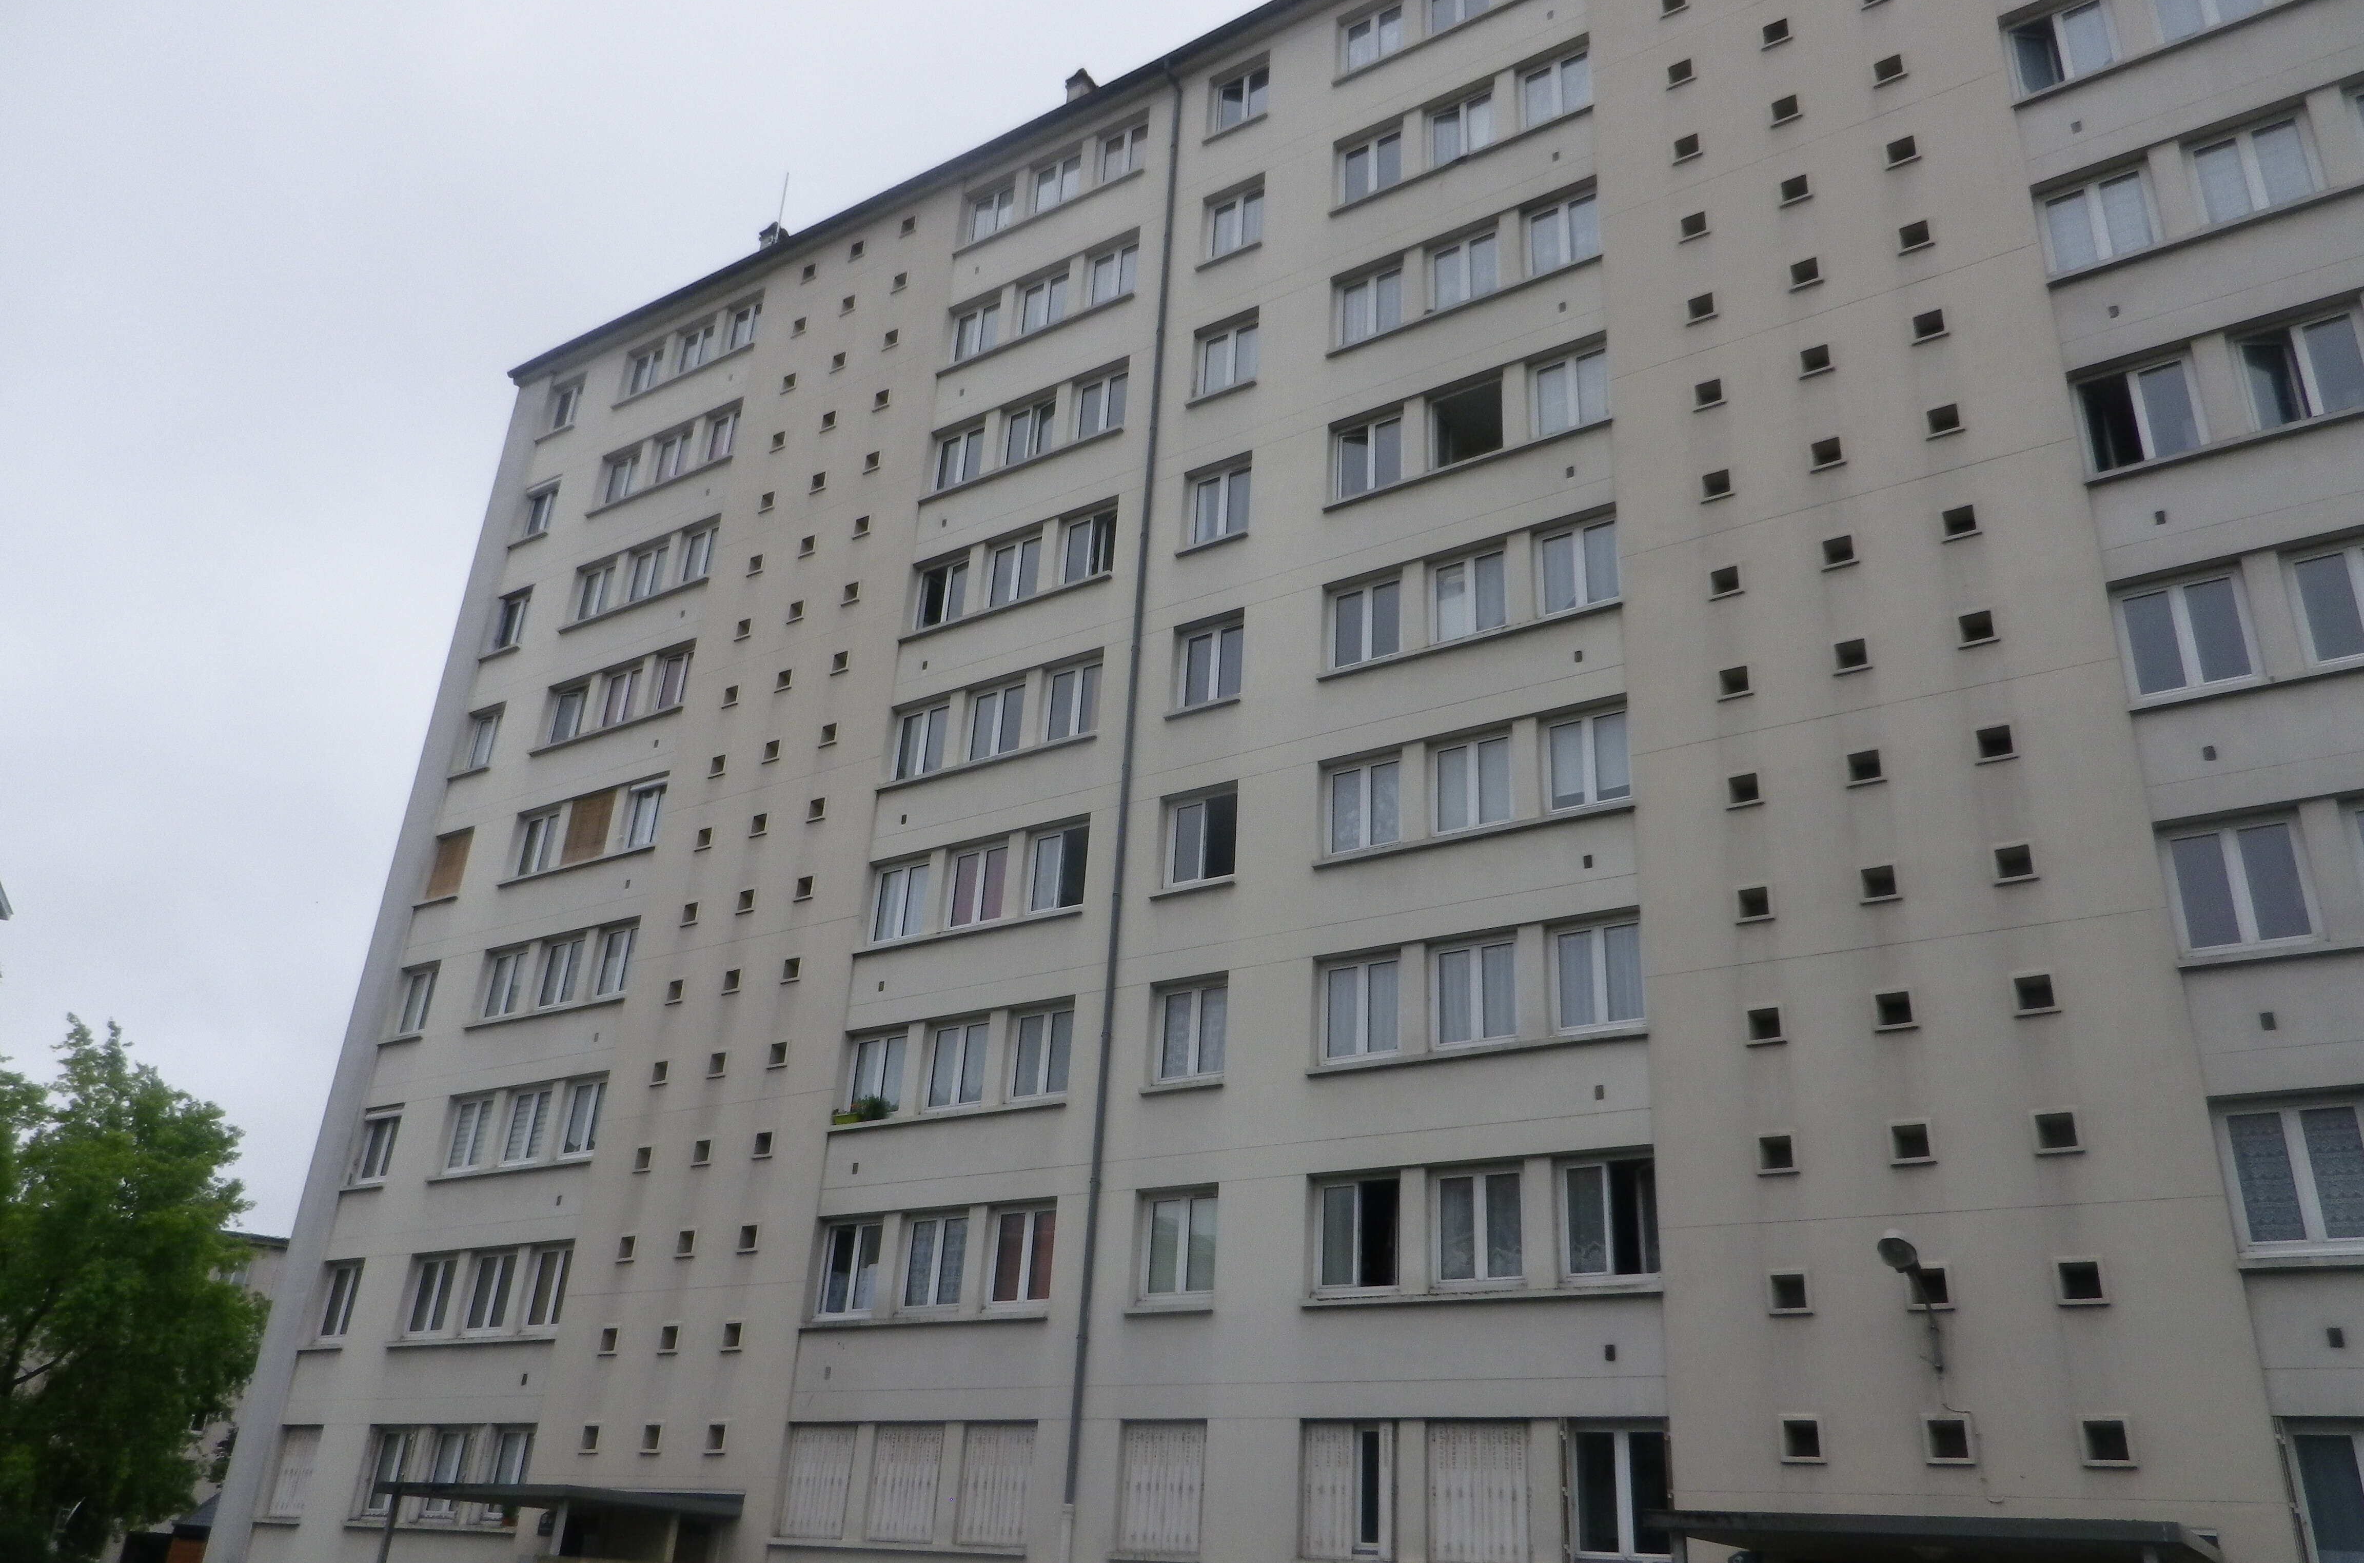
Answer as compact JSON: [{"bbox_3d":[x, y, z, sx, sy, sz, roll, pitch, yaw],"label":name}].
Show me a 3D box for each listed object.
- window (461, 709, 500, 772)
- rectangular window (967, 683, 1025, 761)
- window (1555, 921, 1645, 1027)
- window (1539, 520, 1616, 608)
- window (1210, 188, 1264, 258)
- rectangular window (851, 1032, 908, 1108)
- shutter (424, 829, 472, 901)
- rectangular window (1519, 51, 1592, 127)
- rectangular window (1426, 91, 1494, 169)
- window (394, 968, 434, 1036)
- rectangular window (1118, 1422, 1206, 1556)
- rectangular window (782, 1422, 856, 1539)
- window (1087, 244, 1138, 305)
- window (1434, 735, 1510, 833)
[{"bbox_3d":[-13.945,-0.787,34.441,1.194,1.251,0.120,-13,-30,31],"label":"window"},{"bbox_3d":[-2.769,-0.937,26.347,1.167,1.251,0.120,-13,-30,31],"label":"rectangular window"},{"bbox_3d":[4.733,2.176,19.243,1.134,1.251,0.120,-13,-30,31],"label":"window"},{"bbox_3d":[5.027,-2.702,21.569,1.108,1.289,0.140,-13,-30,31],"label":"window"},{"bbox_3d":[0.937,-9.002,27.884,1.108,1.289,0.140,-13,-30,31],"label":"window"},{"bbox_3d":[-4.355,4.265,24.804,1.224,1.251,0.120,-13,-30,31],"label":"rectangular window"},{"bbox_3d":[-14.171,1.628,33.164,1.194,1.287,0.080,-13,-30,31],"label":"shutter"},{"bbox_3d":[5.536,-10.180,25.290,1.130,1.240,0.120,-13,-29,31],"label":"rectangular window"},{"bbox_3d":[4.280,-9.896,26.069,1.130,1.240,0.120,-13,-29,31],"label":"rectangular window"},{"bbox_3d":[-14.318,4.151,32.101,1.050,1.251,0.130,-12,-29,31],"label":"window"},{"bbox_3d":[-0.194,8.097,19.662,1.170,1.370,0.120,-13,-30,31],"label":"rectangular window"},{"bbox_3d":[-4.818,9.285,22.625,1.110,1.387,0.080,-12,-29,31],"label":"rectangular window"},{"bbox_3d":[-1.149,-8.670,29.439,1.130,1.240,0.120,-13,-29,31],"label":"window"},{"bbox_3d":[3.630,0.035,21.163,1.108,1.289,0.140,-13,-30,31],"label":"window"}]

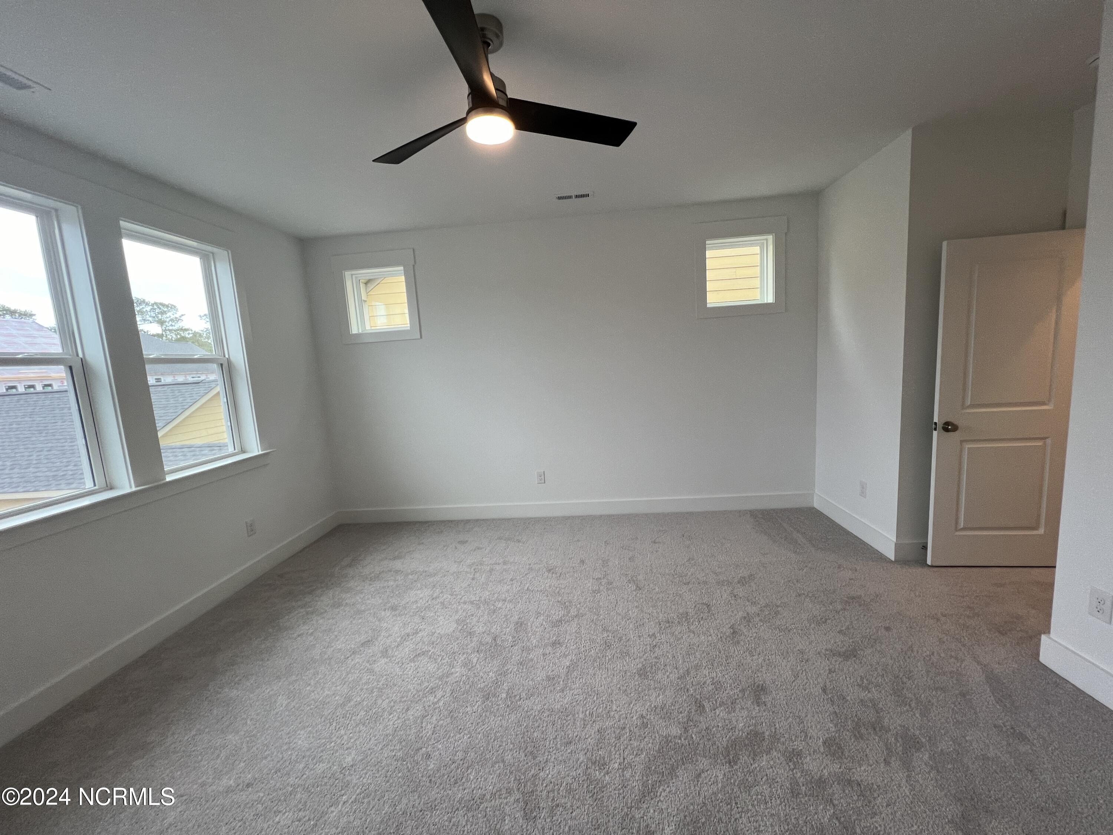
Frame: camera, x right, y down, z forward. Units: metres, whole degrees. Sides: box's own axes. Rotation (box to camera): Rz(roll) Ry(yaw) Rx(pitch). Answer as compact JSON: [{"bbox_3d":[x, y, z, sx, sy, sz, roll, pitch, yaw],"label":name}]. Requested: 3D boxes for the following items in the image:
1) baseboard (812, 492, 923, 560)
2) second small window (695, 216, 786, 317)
[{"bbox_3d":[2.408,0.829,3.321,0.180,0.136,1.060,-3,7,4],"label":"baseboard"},{"bbox_3d":[1.606,-1.299,3.668,0.766,0.807,0.110,-3,7,4],"label":"second small window"}]

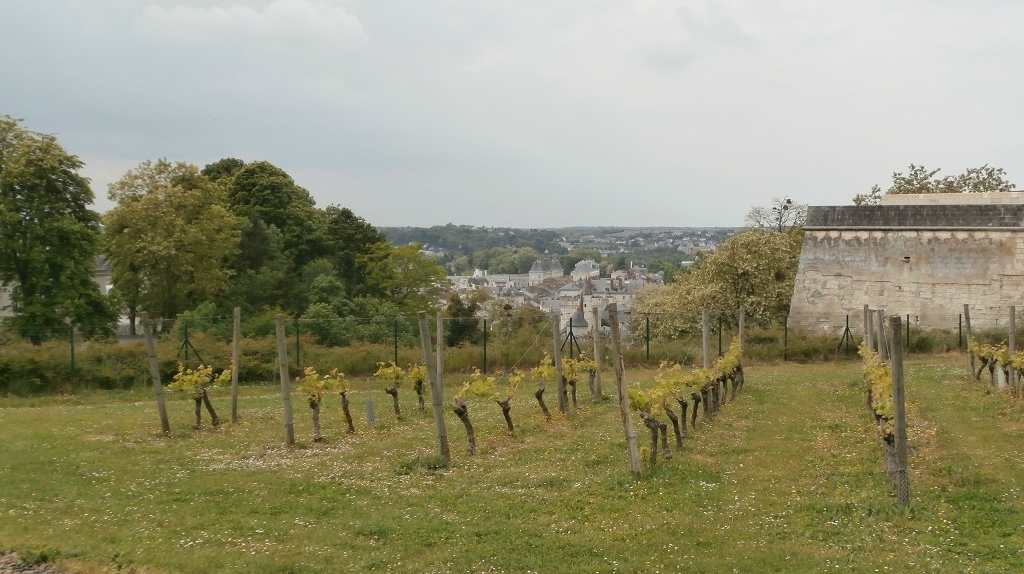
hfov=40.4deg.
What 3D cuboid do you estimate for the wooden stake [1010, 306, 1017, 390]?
[{"bbox_3d":[8.907,1.113,24.738,0.088,1.535,0.088,-1,2,0],"label":"wooden stake"}]

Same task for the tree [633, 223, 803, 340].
[{"bbox_3d":[10.598,0.227,70.000,9.200,7.200,8.500,0,2,0],"label":"tree"}]

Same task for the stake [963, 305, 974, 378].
[{"bbox_3d":[9.823,1.160,29.774,0.092,1.586,0.092,-7,2,0],"label":"stake"}]

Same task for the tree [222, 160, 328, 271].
[{"bbox_3d":[-12.588,-2.289,74.000,5.640,9.000,5.470,0,2,0],"label":"tree"}]

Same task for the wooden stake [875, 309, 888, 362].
[{"bbox_3d":[4.319,1.019,16.168,0.085,1.497,0.085,-3,2,0],"label":"wooden stake"}]

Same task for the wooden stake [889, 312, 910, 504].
[{"bbox_3d":[3.057,0.983,10.953,0.088,1.520,0.088,-5,7,0],"label":"wooden stake"}]

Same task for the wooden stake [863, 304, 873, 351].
[{"bbox_3d":[6.866,1.096,26.834,0.083,1.519,0.083,-2,2,0],"label":"wooden stake"}]

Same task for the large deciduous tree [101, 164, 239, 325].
[{"bbox_3d":[-15.140,-1.672,62.000,6.060,8.030,5.880,0,2,0],"label":"large deciduous tree"}]

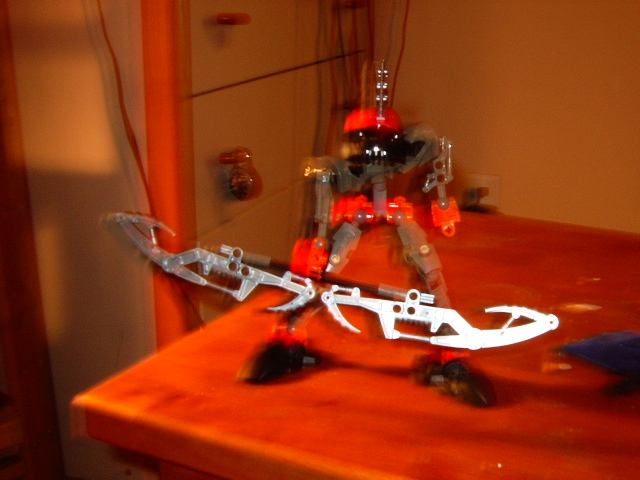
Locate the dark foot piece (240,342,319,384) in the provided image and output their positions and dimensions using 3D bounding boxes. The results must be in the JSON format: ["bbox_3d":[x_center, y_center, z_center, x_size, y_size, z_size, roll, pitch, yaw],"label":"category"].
[{"bbox_3d":[-0.029,0.075,0.615,0.022,0.018,0.044,17,23,41],"label":"dark foot piece"}]

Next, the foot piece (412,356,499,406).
[{"bbox_3d":[0.087,0.085,0.591,0.022,0.018,0.044,-14,23,-41],"label":"foot piece"}]

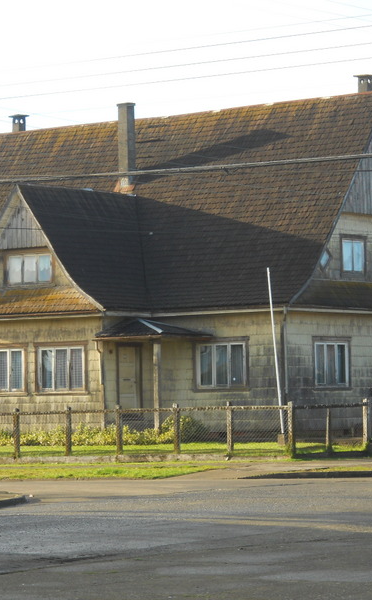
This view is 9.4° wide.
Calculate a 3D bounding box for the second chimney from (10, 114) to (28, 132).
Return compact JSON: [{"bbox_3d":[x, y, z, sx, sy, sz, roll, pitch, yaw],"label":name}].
[{"bbox_3d":[-5.849,-6.188,79.555,0.497,0.610,0.497,-3,-3,37],"label":"second chimney"}]

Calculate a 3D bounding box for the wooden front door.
[{"bbox_3d":[-1.747,2.371,68.135,0.100,1.999,1.030,-3,-3,37],"label":"wooden front door"}]

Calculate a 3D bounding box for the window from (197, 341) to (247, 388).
[{"bbox_3d":[1.047,1.955,67.429,1.823,1.384,0.100,-3,-3,37],"label":"window"}]

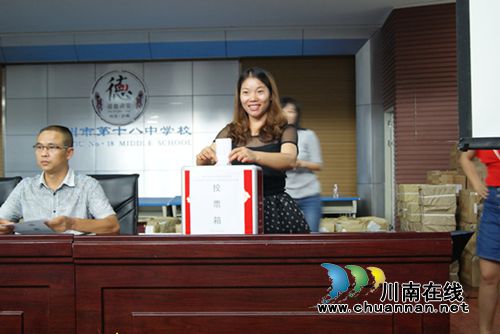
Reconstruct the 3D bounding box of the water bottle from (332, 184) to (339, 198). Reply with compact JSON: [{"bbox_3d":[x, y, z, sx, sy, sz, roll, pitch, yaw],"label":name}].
[{"bbox_3d":[1.179,0.336,8.000,0.065,0.190,0.065,-1,1,0],"label":"water bottle"}]

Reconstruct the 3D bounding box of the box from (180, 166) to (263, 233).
[{"bbox_3d":[-0.113,0.175,2.450,0.295,0.365,0.220,-1,1,7],"label":"box"}]

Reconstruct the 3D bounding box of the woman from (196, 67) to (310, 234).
[{"bbox_3d":[0.020,0.335,2.730,0.500,1.600,0.420,-1,1,10],"label":"woman"}]

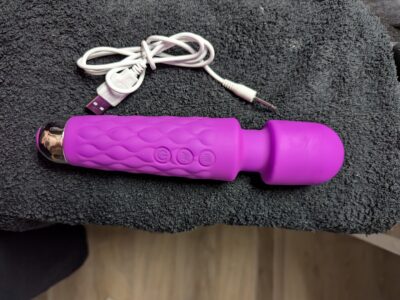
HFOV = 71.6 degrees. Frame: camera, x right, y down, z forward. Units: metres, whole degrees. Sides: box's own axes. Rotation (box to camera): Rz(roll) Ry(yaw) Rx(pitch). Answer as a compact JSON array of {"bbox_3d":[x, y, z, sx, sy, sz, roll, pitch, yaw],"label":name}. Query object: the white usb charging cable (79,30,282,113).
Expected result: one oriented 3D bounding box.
[{"bbox_3d":[-0.017,-0.057,0.205,0.147,0.014,0.065,0,82,-1],"label":"white usb charging cable"}]

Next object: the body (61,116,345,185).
[{"bbox_3d":[-0.007,-0.001,0.183,0.198,0.041,0.042,3,85,0],"label":"body"}]

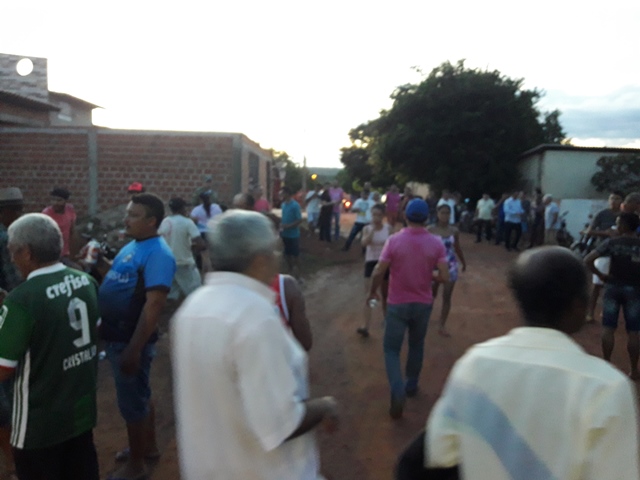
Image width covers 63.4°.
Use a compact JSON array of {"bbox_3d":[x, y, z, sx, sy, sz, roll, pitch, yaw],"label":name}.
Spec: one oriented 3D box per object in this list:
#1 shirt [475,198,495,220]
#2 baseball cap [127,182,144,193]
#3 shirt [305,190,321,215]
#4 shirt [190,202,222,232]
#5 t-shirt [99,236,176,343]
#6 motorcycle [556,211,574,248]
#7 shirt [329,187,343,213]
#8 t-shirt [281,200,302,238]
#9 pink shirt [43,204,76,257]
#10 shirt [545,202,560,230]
[{"bbox_3d":[4.989,-0.925,15.700,0.530,0.700,0.290,1,6,9],"label":"shirt"},{"bbox_3d":[-2.815,-0.801,7.900,0.190,0.140,0.260,6,10,40],"label":"baseball cap"},{"bbox_3d":[-0.229,-1.144,15.800,0.480,0.700,0.320,-3,8,-20],"label":"shirt"},{"bbox_3d":[-1.754,-0.348,8.000,0.480,0.500,0.270,2,8,12],"label":"shirt"},{"bbox_3d":[-1.110,0.301,3.150,0.370,0.640,0.500,-4,7,-30],"label":"t-shirt"},{"bbox_3d":[6.209,-0.163,13.200,0.720,1.100,1.850,5,8,37],"label":"motorcycle"},{"bbox_3d":[0.440,-1.150,14.700,0.440,0.720,0.290,0,7,3],"label":"shirt"},{"bbox_3d":[-0.512,-0.368,9.300,0.290,0.680,0.450,-6,9,-44],"label":"t-shirt"},{"bbox_3d":[-3.271,-0.119,6.500,0.450,0.660,0.270,-2,7,-18],"label":"pink shirt"},{"bbox_3d":[5.614,-0.567,12.500,0.300,0.680,0.460,-2,7,-17],"label":"shirt"}]

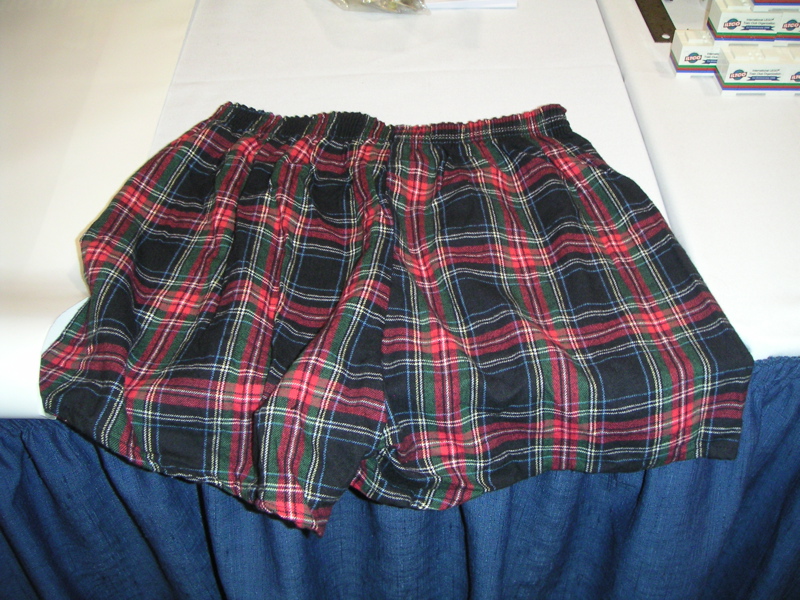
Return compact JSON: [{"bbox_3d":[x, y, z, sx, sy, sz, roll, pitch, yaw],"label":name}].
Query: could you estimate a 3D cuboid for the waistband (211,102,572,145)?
[{"bbox_3d":[-0.007,-0.180,0.879,0.355,0.020,0.050,0,46,0],"label":"waistband"}]

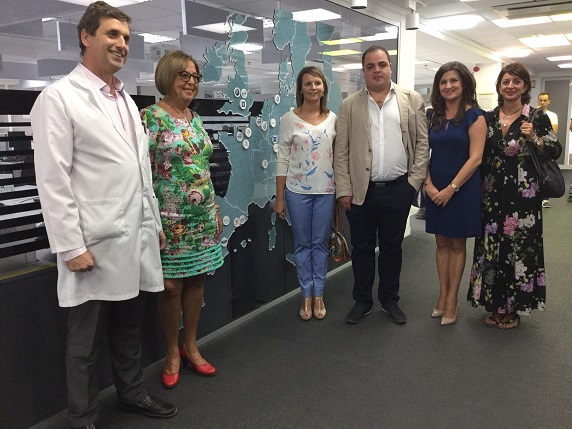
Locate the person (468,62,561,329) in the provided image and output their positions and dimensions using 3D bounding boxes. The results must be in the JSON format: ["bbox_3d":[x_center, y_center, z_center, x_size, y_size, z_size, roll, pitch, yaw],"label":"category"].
[{"bbox_3d":[1.453,-0.118,3.297,0.540,1.649,0.330,3,11,22],"label":"person"}]

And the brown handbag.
[{"bbox_3d":[0.357,0.129,3.481,0.240,0.380,0.160,3,11,20],"label":"brown handbag"}]

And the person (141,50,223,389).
[{"bbox_3d":[-0.533,0.020,2.671,0.460,1.671,0.300,-9,13,-37],"label":"person"}]

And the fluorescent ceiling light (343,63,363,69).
[{"bbox_3d":[1.544,-3.219,11.159,0.600,0.080,0.600,6,12,33],"label":"fluorescent ceiling light"}]

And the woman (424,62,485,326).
[{"bbox_3d":[1.108,-0.132,3.368,0.440,1.664,0.300,4,11,24],"label":"woman"}]

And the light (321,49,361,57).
[{"bbox_3d":[0.927,-2.792,8.871,0.600,0.080,0.600,6,12,33],"label":"light"}]

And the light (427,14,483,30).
[{"bbox_3d":[2.005,-2.296,6.047,0.600,0.080,0.600,6,12,33],"label":"light"}]

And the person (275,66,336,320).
[{"bbox_3d":[0.144,-0.130,3.449,0.450,1.665,0.300,-1,10,0],"label":"person"}]

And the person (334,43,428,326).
[{"bbox_3d":[0.624,-0.195,3.416,0.630,1.788,0.350,0,10,8],"label":"person"}]

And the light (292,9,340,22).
[{"bbox_3d":[0.254,-2.200,5.690,0.600,0.080,0.600,6,12,33],"label":"light"}]

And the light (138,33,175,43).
[{"bbox_3d":[-1.856,-2.404,7.009,0.600,0.080,0.600,6,12,33],"label":"light"}]

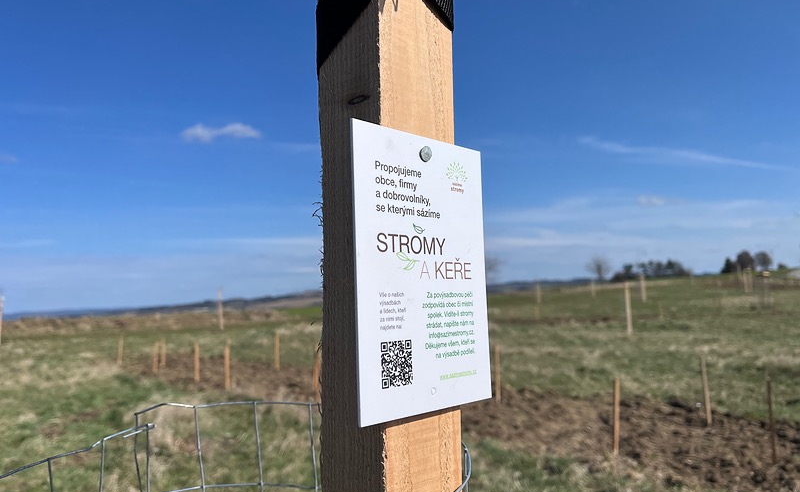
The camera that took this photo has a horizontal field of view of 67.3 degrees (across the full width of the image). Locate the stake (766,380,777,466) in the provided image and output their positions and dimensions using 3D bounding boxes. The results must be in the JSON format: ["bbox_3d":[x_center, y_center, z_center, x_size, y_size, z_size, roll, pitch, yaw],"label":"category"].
[{"bbox_3d":[2.957,1.387,4.777,0.036,0.682,0.036,-4,-5,31],"label":"stake"}]

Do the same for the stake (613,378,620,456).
[{"bbox_3d":[1.869,1.475,5.176,0.042,0.660,0.042,1,-5,20],"label":"stake"}]

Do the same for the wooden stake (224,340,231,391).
[{"bbox_3d":[-2.626,1.838,9.232,0.063,0.812,0.063,1,-5,-16],"label":"wooden stake"}]

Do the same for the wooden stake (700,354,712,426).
[{"bbox_3d":[3.095,1.460,6.078,0.043,0.719,0.043,-6,-5,26],"label":"wooden stake"}]

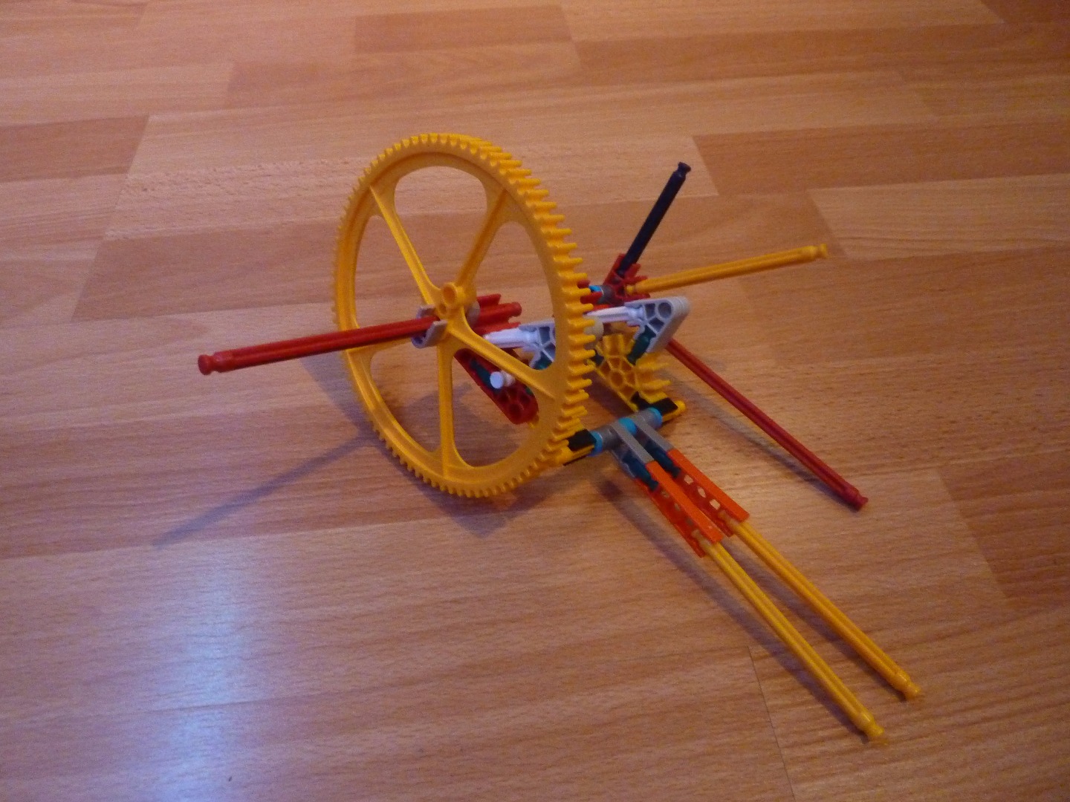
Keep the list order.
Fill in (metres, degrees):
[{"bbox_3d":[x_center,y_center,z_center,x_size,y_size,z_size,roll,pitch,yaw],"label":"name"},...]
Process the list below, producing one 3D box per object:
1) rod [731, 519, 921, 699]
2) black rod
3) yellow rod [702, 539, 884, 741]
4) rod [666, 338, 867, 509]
[{"bbox_3d":[0.098,0.070,0.274,0.006,0.006,0.086,-36,69,-26],"label":"rod"},{"bbox_3d":[0.051,-0.078,0.336,0.006,0.054,0.006,-2,43,-43],"label":"black rod"},{"bbox_3d":[0.085,0.078,0.264,0.006,0.006,0.086,-34,72,-25],"label":"yellow rod"},{"bbox_3d":[0.086,-0.001,0.329,0.006,0.006,0.130,-37,68,-26],"label":"rod"}]

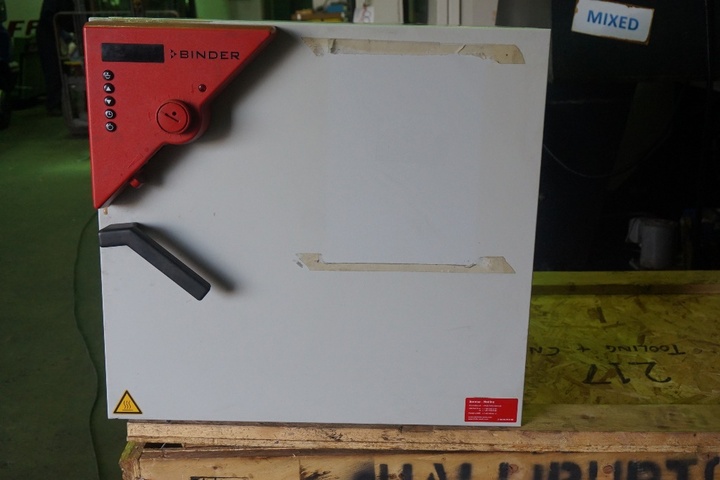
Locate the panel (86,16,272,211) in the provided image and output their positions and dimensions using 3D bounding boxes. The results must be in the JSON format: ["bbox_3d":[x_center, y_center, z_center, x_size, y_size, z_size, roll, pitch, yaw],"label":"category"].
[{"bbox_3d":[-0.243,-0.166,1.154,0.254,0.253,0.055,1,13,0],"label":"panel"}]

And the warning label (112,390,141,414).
[{"bbox_3d":[-0.352,0.247,1.277,0.045,0.039,0.002,1,13,0],"label":"warning label"}]

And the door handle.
[{"bbox_3d":[-0.289,0.031,1.201,0.148,0.103,0.051,1,13,0],"label":"door handle"}]

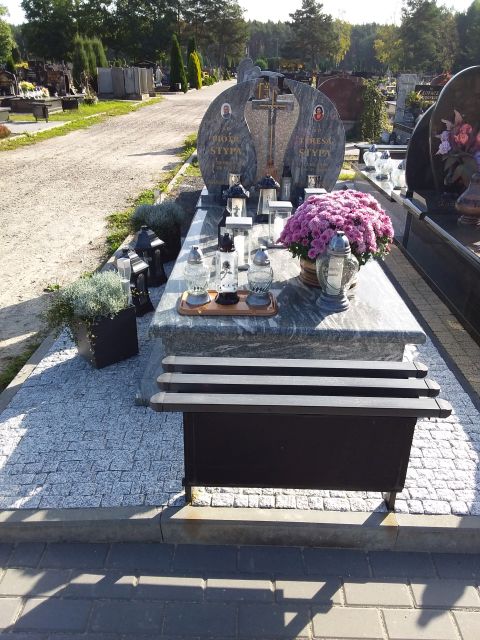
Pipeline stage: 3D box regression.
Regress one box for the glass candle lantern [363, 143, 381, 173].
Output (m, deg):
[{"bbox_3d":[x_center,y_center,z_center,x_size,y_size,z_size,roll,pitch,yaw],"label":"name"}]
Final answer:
[{"bbox_3d":[1.491,-1.828,5.836,0.175,0.268,0.175,2,25,0],"label":"glass candle lantern"}]

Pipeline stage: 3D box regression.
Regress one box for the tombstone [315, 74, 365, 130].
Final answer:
[{"bbox_3d":[2.105,-4.393,10.556,1.111,1.071,0.222,1,25,1],"label":"tombstone"}]

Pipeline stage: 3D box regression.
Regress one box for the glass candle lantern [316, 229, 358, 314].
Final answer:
[{"bbox_3d":[0.410,-0.213,2.167,0.178,0.326,0.178,2,25,0],"label":"glass candle lantern"}]

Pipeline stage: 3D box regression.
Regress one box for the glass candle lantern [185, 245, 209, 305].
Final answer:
[{"bbox_3d":[-0.189,-0.207,2.306,0.121,0.253,0.121,1,25,1],"label":"glass candle lantern"}]

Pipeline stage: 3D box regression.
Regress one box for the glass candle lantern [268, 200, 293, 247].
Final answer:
[{"bbox_3d":[0.227,-0.553,2.990,0.132,0.236,0.137,2,25,0],"label":"glass candle lantern"}]

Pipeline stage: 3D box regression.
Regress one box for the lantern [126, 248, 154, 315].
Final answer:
[{"bbox_3d":[-0.614,-0.230,2.960,0.200,0.385,0.200,-17,30,-32],"label":"lantern"}]

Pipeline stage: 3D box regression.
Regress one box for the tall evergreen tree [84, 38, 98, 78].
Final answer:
[{"bbox_3d":[-8.545,-14.697,30.137,0.859,2.959,0.859,1,25,1],"label":"tall evergreen tree"}]

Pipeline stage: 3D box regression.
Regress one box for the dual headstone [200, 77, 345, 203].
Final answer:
[{"bbox_3d":[0.252,-1.504,4.279,1.192,0.929,0.202,1,25,1],"label":"dual headstone"}]

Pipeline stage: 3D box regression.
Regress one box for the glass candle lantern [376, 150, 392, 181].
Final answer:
[{"bbox_3d":[1.438,-1.551,5.158,0.155,0.260,0.155,1,25,1],"label":"glass candle lantern"}]

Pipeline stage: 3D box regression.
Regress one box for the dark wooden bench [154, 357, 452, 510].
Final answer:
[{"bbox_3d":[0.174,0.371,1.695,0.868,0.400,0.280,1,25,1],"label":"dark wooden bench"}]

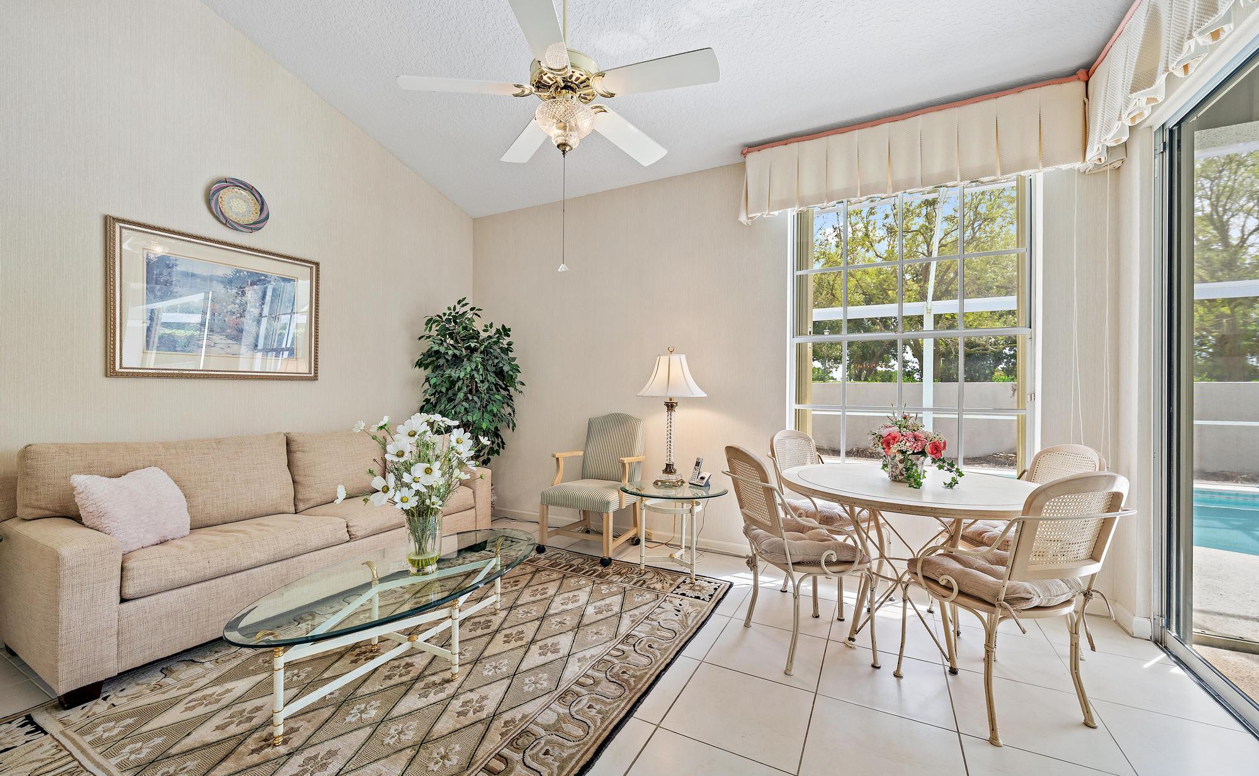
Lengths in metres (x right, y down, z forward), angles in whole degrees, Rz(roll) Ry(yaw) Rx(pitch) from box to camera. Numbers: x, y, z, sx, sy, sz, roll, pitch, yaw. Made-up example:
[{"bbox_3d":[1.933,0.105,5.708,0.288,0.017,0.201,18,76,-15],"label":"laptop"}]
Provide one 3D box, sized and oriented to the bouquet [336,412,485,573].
[{"bbox_3d":[-0.900,0.419,2.040,0.600,0.670,0.500,0,0,0],"label":"bouquet"}]

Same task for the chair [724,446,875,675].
[{"bbox_3d":[0.748,0.724,2.225,0.570,0.900,0.530,0,0,-11],"label":"chair"}]

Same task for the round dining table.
[{"bbox_3d":[1.308,0.811,2.301,1.153,0.732,1.153,0,0,0],"label":"round dining table"}]

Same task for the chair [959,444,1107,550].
[{"bbox_3d":[1.831,0.728,2.345,0.550,0.910,0.560,0,0,2],"label":"chair"}]

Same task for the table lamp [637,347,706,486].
[{"bbox_3d":[0.274,0.172,3.180,0.445,0.885,0.445,0,0,0],"label":"table lamp"}]

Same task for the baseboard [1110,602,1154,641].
[{"bbox_3d":[2.459,1.141,2.404,0.080,0.087,0.220,0,0,28],"label":"baseboard"}]

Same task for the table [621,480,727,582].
[{"bbox_3d":[0.281,0.909,3.122,0.680,0.530,0.680,0,0,0],"label":"table"}]

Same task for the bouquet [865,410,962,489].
[{"bbox_3d":[1.313,0.282,2.293,0.440,0.330,0.360,0,0,27],"label":"bouquet"}]

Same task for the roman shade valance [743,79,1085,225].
[{"bbox_3d":[1.552,-1.344,2.918,1.720,0.460,0.170,0,0,27],"label":"roman shade valance"}]

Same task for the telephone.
[{"bbox_3d":[0.456,0.532,3.130,0.125,0.166,0.110,0,0,43],"label":"telephone"}]

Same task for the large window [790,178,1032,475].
[{"bbox_3d":[1.662,-0.299,2.991,1.330,1.840,0.120,0,0,27],"label":"large window"}]

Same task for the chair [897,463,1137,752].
[{"bbox_3d":[1.384,0.727,1.811,0.560,0.910,0.550,0,0,-13],"label":"chair"}]

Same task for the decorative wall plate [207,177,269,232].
[{"bbox_3d":[-2.296,-1.078,2.889,0.035,0.300,0.300,0,0,27],"label":"decorative wall plate"}]

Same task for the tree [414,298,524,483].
[{"bbox_3d":[-1.314,0.211,4.050,0.840,1.900,0.840,0,0,28],"label":"tree"}]

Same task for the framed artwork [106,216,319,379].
[{"bbox_3d":[-2.346,-0.449,2.870,0.040,0.793,1.019,0,0,28],"label":"framed artwork"}]

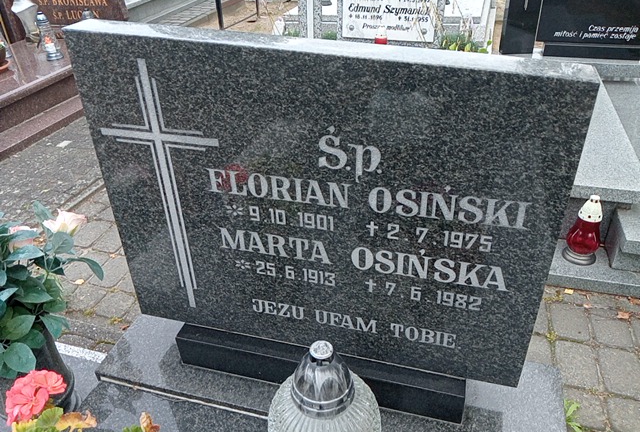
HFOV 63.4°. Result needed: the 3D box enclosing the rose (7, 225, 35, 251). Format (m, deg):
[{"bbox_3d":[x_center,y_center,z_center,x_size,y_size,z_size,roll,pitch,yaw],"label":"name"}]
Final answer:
[{"bbox_3d":[-0.618,0.044,1.069,0.056,0.046,0.056,-22,37,-29],"label":"rose"}]

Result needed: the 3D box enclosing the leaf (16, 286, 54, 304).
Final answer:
[{"bbox_3d":[-0.485,0.135,0.880,0.057,0.014,0.038,2,48,-8],"label":"leaf"}]

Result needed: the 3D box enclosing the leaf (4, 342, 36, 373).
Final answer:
[{"bbox_3d":[-0.515,0.243,0.890,0.058,0.014,0.043,34,55,-1],"label":"leaf"}]

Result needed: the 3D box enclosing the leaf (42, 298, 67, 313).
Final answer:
[{"bbox_3d":[-0.545,0.184,1.062,0.048,0.020,0.036,-21,37,-28],"label":"leaf"}]

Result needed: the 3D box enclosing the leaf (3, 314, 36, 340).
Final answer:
[{"bbox_3d":[-0.503,0.187,0.870,0.037,0.014,0.057,44,55,11],"label":"leaf"}]

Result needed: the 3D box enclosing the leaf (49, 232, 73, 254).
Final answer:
[{"bbox_3d":[-0.439,0.046,0.880,0.035,0.014,0.044,35,67,-12],"label":"leaf"}]

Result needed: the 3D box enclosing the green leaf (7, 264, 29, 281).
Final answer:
[{"bbox_3d":[-0.525,0.098,0.900,0.043,0.013,0.030,21,50,5],"label":"green leaf"}]

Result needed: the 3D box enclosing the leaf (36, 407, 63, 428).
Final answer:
[{"bbox_3d":[-0.408,0.304,0.780,0.030,0.014,0.039,42,54,12],"label":"leaf"}]

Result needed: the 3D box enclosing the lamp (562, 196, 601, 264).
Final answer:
[{"bbox_3d":[0.923,0.044,1.783,0.118,0.245,0.118,17,37,27],"label":"lamp"}]

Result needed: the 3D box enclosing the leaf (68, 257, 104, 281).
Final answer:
[{"bbox_3d":[-0.459,0.103,1.018,0.068,0.030,0.037,-18,36,-25],"label":"leaf"}]

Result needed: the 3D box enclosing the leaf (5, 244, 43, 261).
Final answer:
[{"bbox_3d":[-0.585,0.072,1.024,0.074,0.018,0.040,-22,38,-29],"label":"leaf"}]

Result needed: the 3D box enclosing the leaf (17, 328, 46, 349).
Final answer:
[{"bbox_3d":[-0.501,0.213,0.900,0.048,0.015,0.036,28,55,-2],"label":"leaf"}]

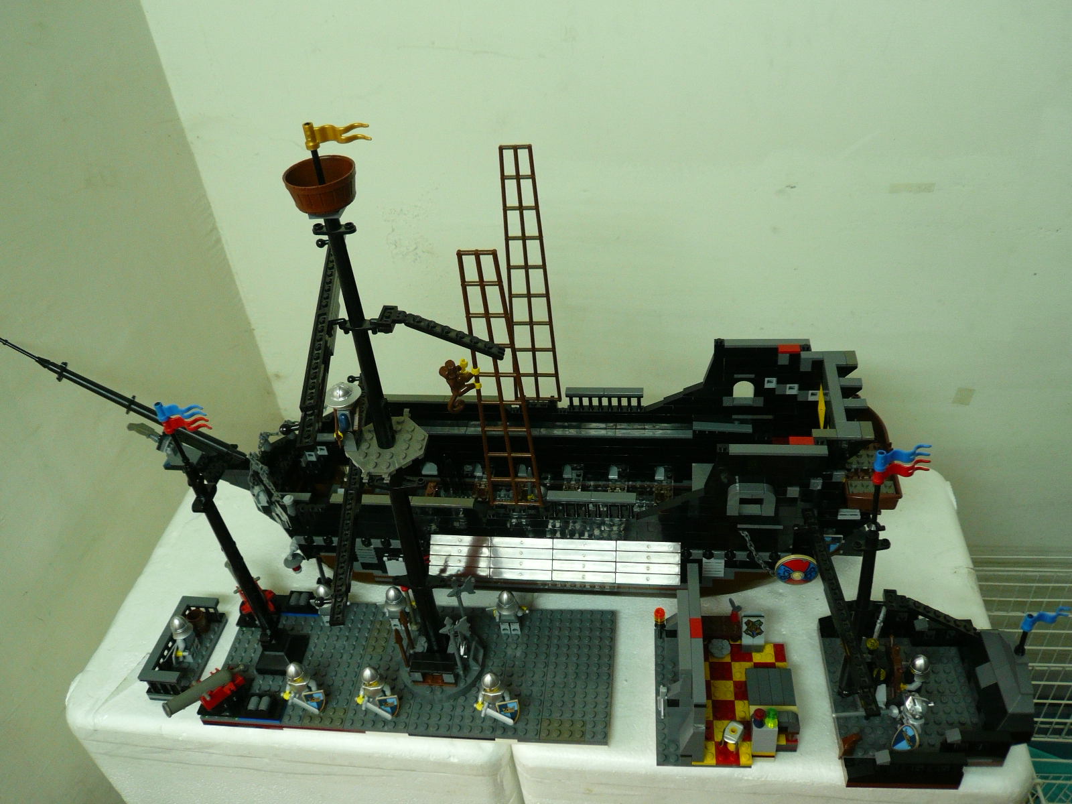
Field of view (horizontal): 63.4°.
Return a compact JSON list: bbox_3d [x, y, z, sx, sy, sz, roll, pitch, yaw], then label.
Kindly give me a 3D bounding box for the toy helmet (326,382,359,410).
[{"bbox_3d":[-0.113,-0.004,0.505,0.019,0.011,0.018,-9,38,-4],"label":"toy helmet"}]

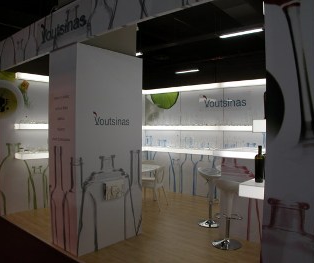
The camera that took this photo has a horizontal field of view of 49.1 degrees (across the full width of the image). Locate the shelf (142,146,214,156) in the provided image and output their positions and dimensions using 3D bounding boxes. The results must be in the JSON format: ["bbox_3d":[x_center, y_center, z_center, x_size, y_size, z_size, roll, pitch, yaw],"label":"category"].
[{"bbox_3d":[0.433,0.422,7.890,0.300,0.100,2.400,-1,1,-44],"label":"shelf"}]

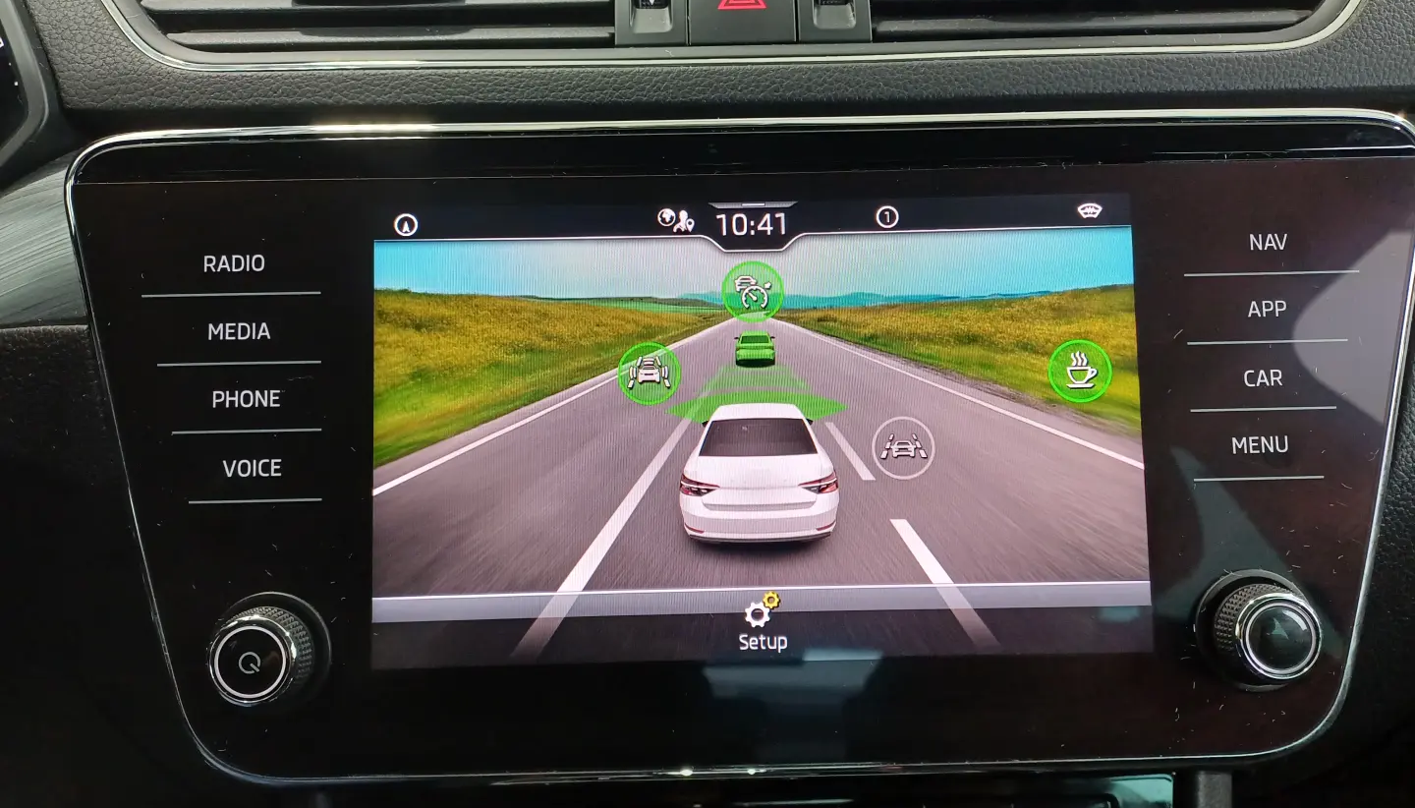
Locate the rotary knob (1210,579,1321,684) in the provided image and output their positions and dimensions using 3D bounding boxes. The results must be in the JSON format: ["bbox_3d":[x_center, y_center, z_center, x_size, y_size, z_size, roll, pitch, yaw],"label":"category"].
[{"bbox_3d":[0.123,0.051,0.223,0.021,0.021,0.011,-1,-4,-1],"label":"rotary knob"}]

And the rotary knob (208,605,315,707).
[{"bbox_3d":[-0.097,0.055,0.221,0.021,0.021,0.011,-1,-4,-1],"label":"rotary knob"}]

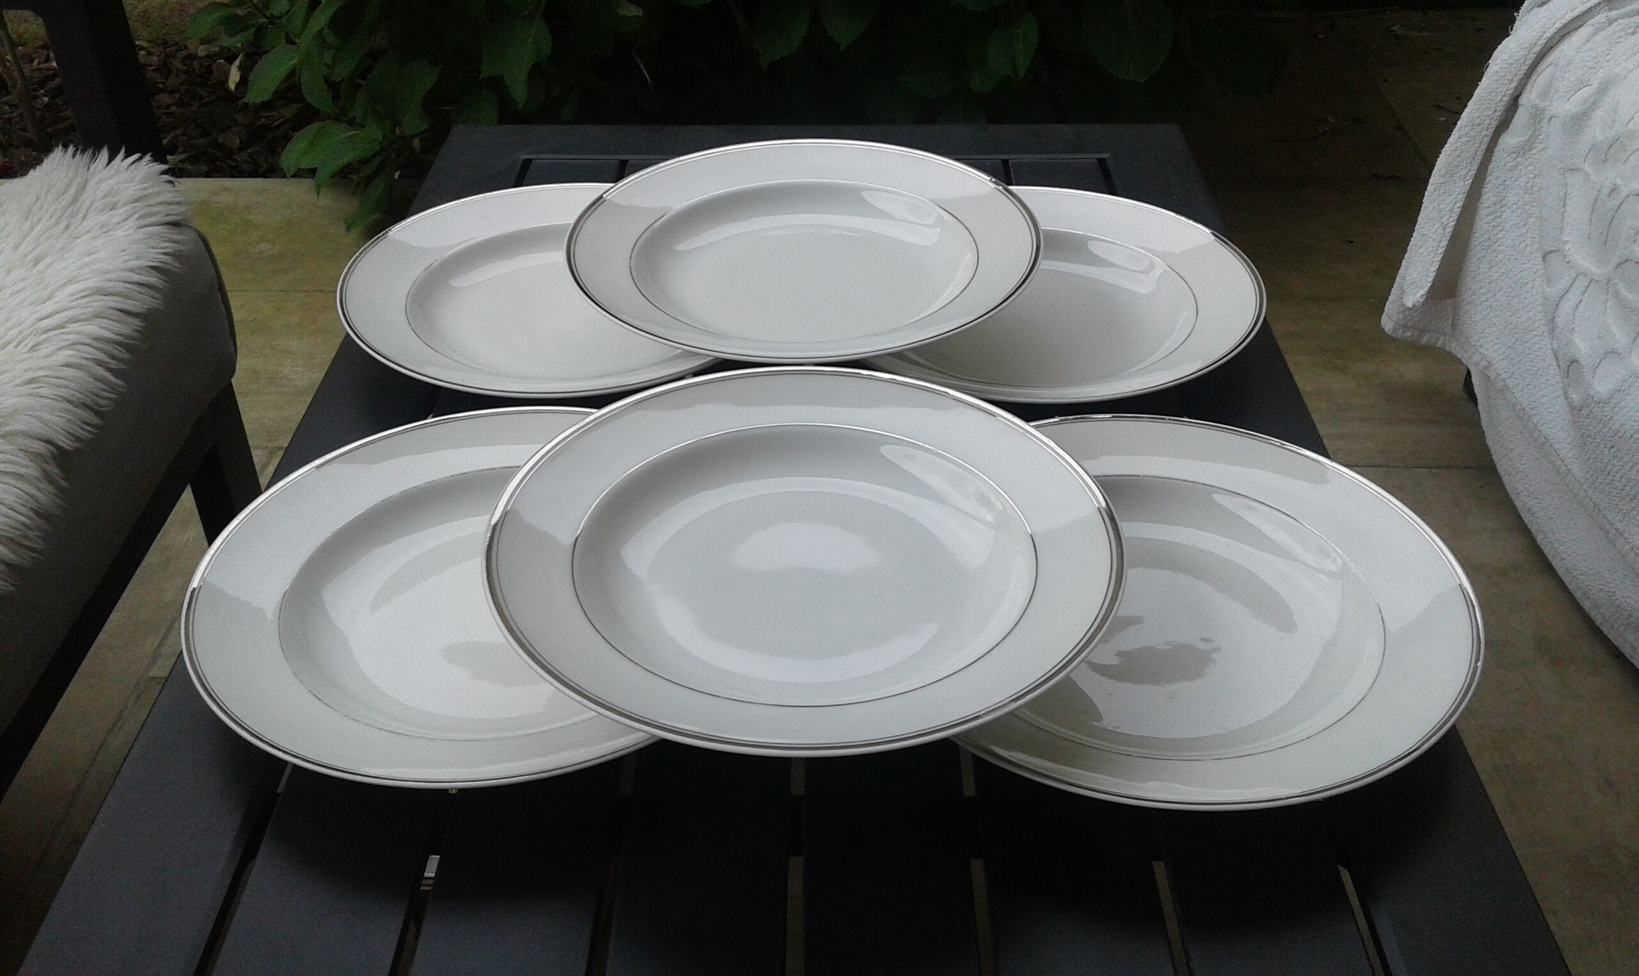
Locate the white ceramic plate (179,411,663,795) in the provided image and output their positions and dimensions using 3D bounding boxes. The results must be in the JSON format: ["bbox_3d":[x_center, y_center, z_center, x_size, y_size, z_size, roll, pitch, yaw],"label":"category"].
[{"bbox_3d":[-0.132,0.044,0.575,0.245,0.034,0.245,0,37,0],"label":"white ceramic plate"}]

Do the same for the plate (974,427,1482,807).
[{"bbox_3d":[0.136,0.049,0.564,0.245,0.034,0.245,0,37,0],"label":"plate"}]

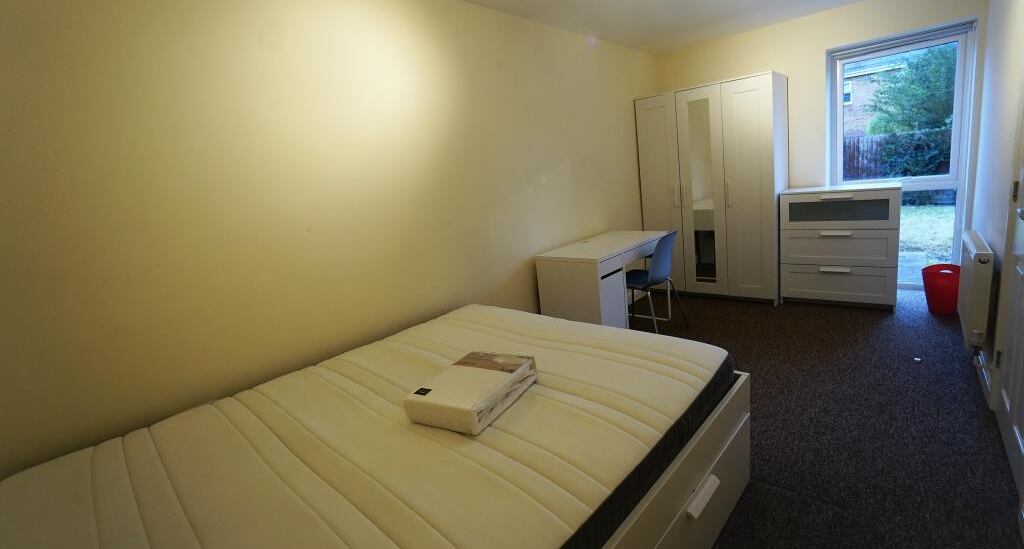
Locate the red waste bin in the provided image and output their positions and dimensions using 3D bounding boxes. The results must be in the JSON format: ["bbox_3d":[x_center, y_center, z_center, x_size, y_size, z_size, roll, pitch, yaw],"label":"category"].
[{"bbox_3d":[3.115,0.110,3.062,0.235,0.310,0.235,4,17,42],"label":"red waste bin"}]

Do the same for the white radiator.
[{"bbox_3d":[2.387,0.054,2.208,0.080,0.485,0.610,4,17,42],"label":"white radiator"}]

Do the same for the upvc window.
[{"bbox_3d":[2.980,-0.828,3.367,0.835,1.930,0.120,4,17,42],"label":"upvc window"}]

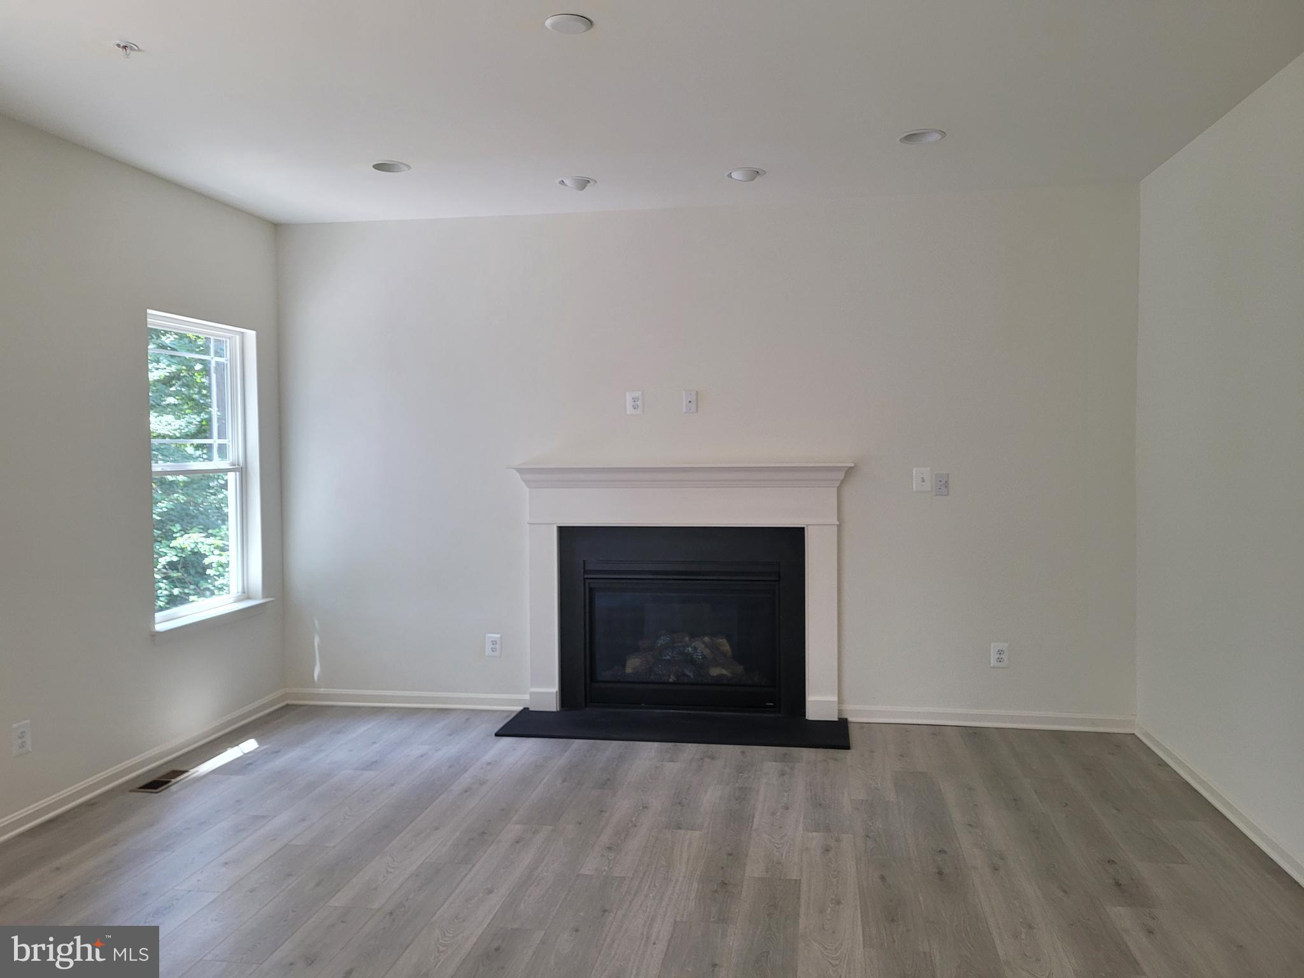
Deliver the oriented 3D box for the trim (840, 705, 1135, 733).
[{"bbox_3d":[1.706,1.189,5.052,1.461,0.095,0.027,0,2,9],"label":"trim"}]

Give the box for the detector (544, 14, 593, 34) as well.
[{"bbox_3d":[-0.247,-1.384,2.924,0.140,0.032,0.140,0,2,0],"label":"detector"}]

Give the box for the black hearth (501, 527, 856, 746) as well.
[{"bbox_3d":[0.111,0.732,5.064,1.779,1.031,0.485,0,2,9],"label":"black hearth"}]

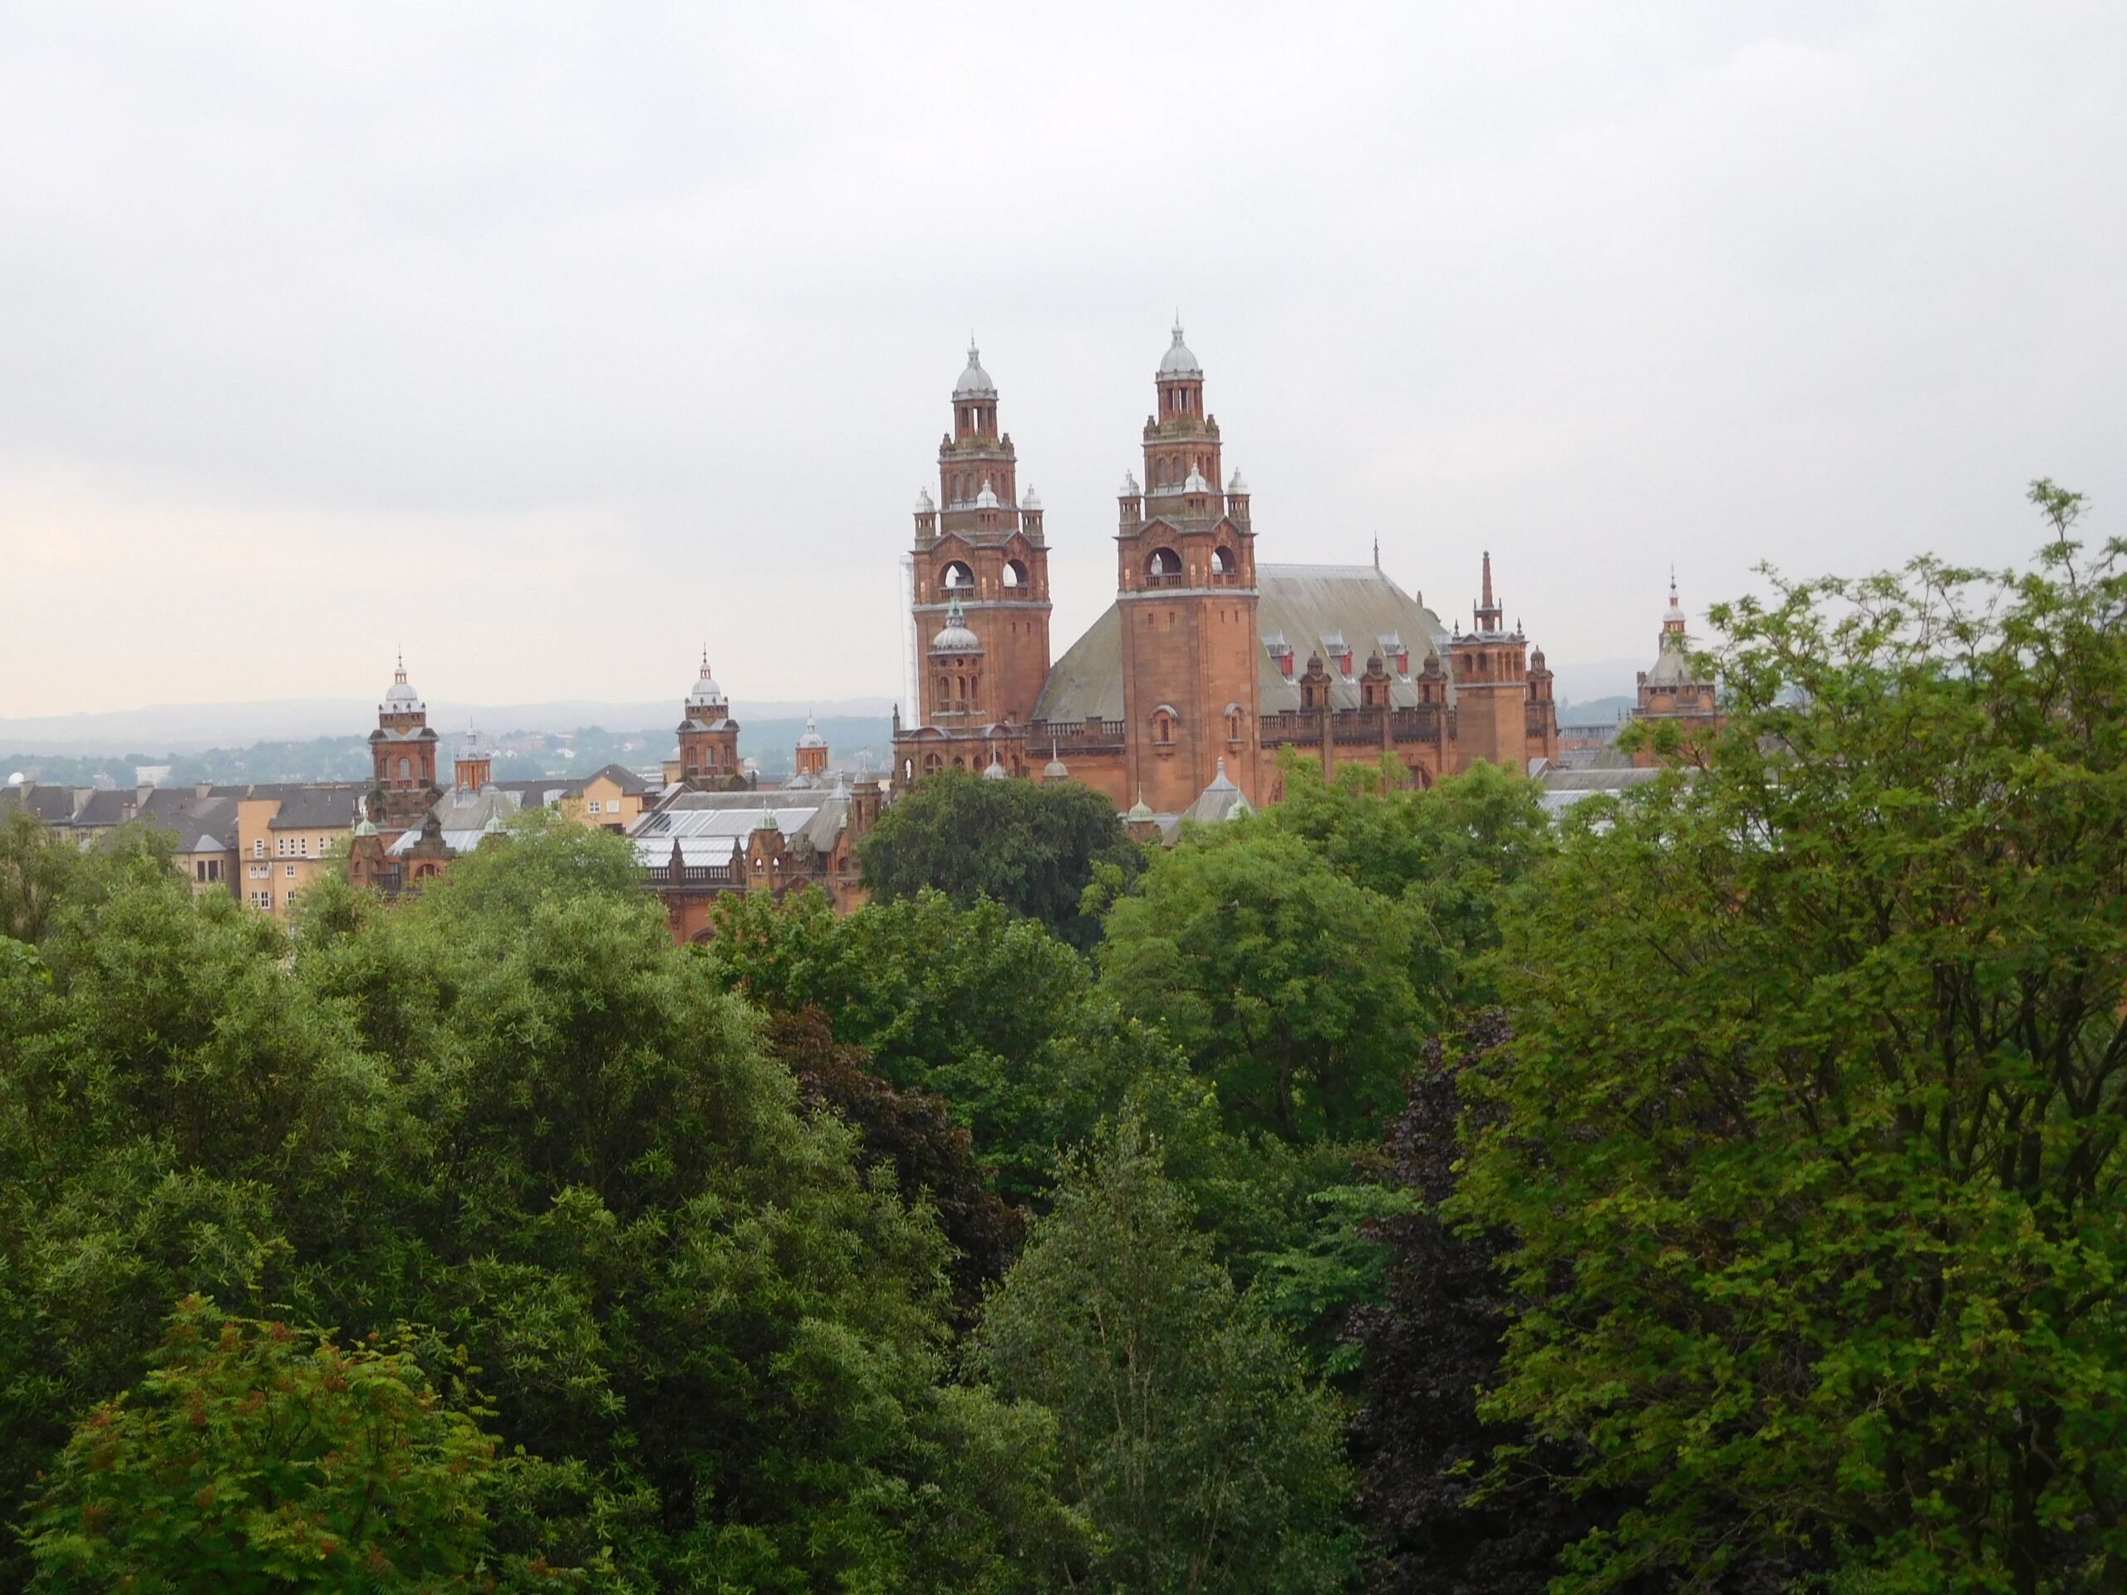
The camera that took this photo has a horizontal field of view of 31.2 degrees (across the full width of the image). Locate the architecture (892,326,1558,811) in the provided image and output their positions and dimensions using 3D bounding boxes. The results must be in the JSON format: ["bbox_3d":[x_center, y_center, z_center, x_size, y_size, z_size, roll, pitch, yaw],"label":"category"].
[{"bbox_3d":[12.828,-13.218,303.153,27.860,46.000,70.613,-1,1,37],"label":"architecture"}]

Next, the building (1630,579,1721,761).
[{"bbox_3d":[48.977,-10.419,304.387,5.200,15.936,5.200,-1,1,37],"label":"building"}]

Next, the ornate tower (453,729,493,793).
[{"bbox_3d":[-49.655,-3.355,320.552,2.400,5.736,2.400,-1,1,37],"label":"ornate tower"}]

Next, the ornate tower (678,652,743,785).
[{"bbox_3d":[-33.016,-7.413,354.181,5.200,12.828,5.200,-1,1,37],"label":"ornate tower"}]

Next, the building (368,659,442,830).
[{"bbox_3d":[-56.071,-4.803,324.054,5.400,15.132,5.400,-1,1,37],"label":"building"}]

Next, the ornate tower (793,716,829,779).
[{"bbox_3d":[-23.381,-4.798,354.840,2.400,6.040,2.400,-1,1,37],"label":"ornate tower"}]

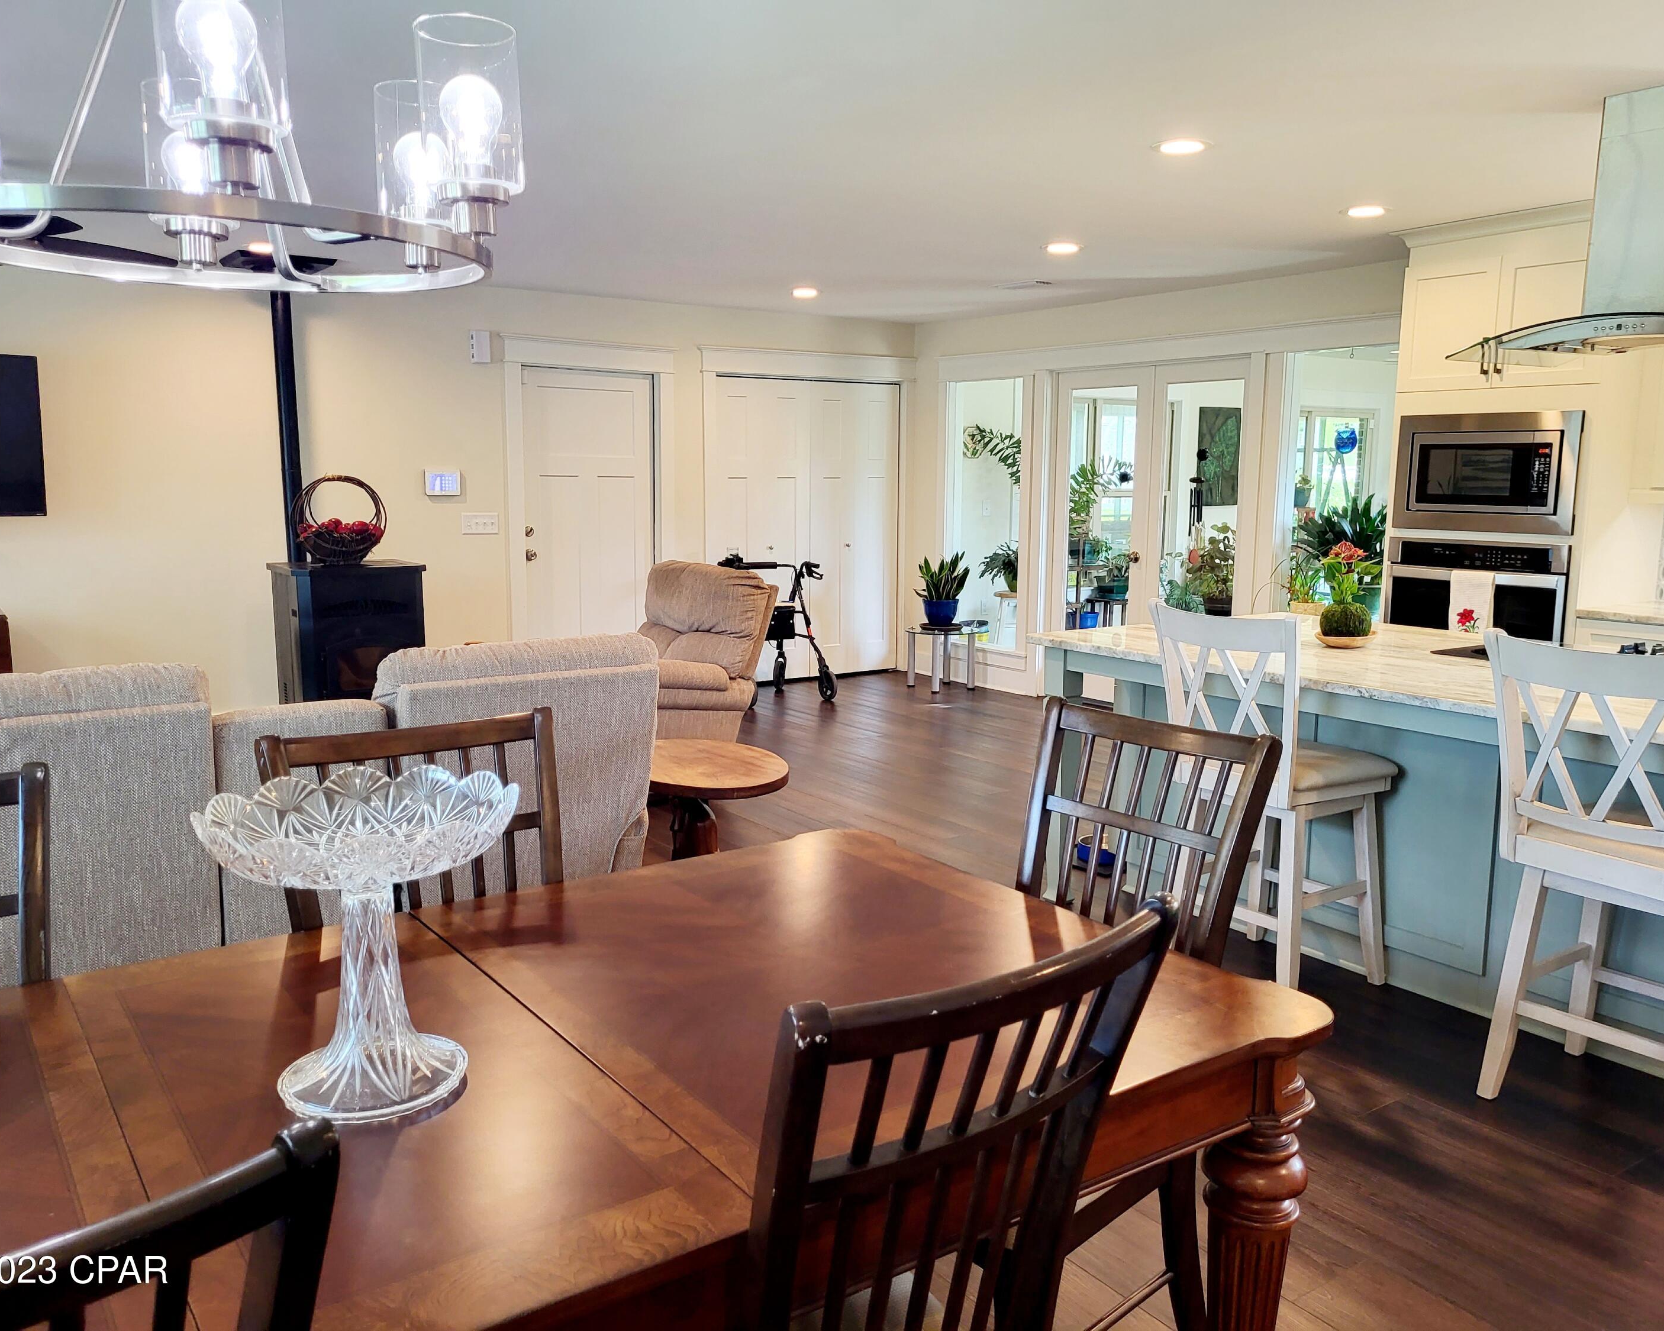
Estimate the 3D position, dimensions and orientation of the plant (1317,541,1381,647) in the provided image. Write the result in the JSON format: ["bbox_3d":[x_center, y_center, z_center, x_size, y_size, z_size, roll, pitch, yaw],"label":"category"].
[{"bbox_3d":[1.621,-0.231,4.166,0.201,0.336,0.201,-5,10,-34],"label":"plant"}]

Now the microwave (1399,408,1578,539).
[{"bbox_3d":[2.811,-0.799,5.532,0.420,0.472,0.755,-6,10,-34],"label":"microwave"}]

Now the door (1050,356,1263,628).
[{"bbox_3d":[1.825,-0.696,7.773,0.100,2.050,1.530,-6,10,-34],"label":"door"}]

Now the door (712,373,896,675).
[{"bbox_3d":[-0.158,-0.915,9.100,1.500,2.030,0.060,-5,10,-34],"label":"door"}]

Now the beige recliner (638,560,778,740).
[{"bbox_3d":[-0.800,-0.005,6.399,0.950,1.020,0.900,-4,9,-27],"label":"beige recliner"}]

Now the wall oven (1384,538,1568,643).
[{"bbox_3d":[2.839,-0.163,5.624,0.600,0.720,0.765,-5,10,-34],"label":"wall oven"}]

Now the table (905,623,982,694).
[{"bbox_3d":[0.738,-0.049,8.973,0.500,0.410,0.500,0,9,0],"label":"table"}]

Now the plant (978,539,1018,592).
[{"bbox_3d":[1.298,-0.702,9.387,0.480,0.380,0.460,1,9,8],"label":"plant"}]

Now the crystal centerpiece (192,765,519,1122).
[{"bbox_3d":[-0.544,0.322,1.566,0.357,0.336,0.357,-6,10,-34],"label":"crystal centerpiece"}]

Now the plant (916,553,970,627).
[{"bbox_3d":[0.722,-0.491,8.787,0.340,0.501,0.340,0,8,0],"label":"plant"}]

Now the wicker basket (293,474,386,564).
[{"bbox_3d":[-2.484,-0.730,6.739,0.455,0.440,0.370,-6,10,-34],"label":"wicker basket"}]

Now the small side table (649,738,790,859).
[{"bbox_3d":[-0.417,0.581,4.304,0.530,0.550,0.740,-4,9,-24],"label":"small side table"}]

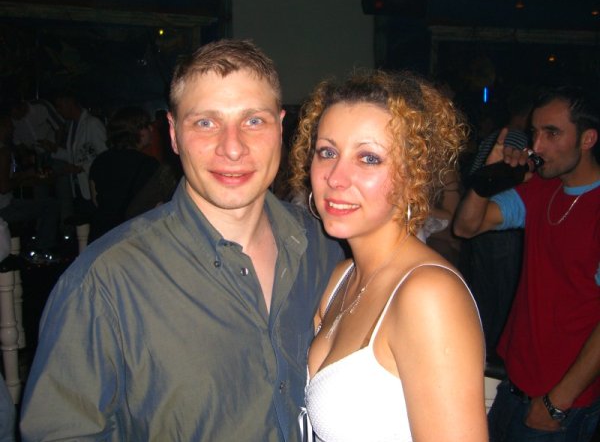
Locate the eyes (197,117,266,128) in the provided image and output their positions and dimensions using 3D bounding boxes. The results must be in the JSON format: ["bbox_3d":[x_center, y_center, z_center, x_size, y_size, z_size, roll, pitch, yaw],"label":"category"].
[{"bbox_3d":[-0.097,-0.135,0.905,0.095,0.015,0.022,-2,8,-11],"label":"eyes"}]

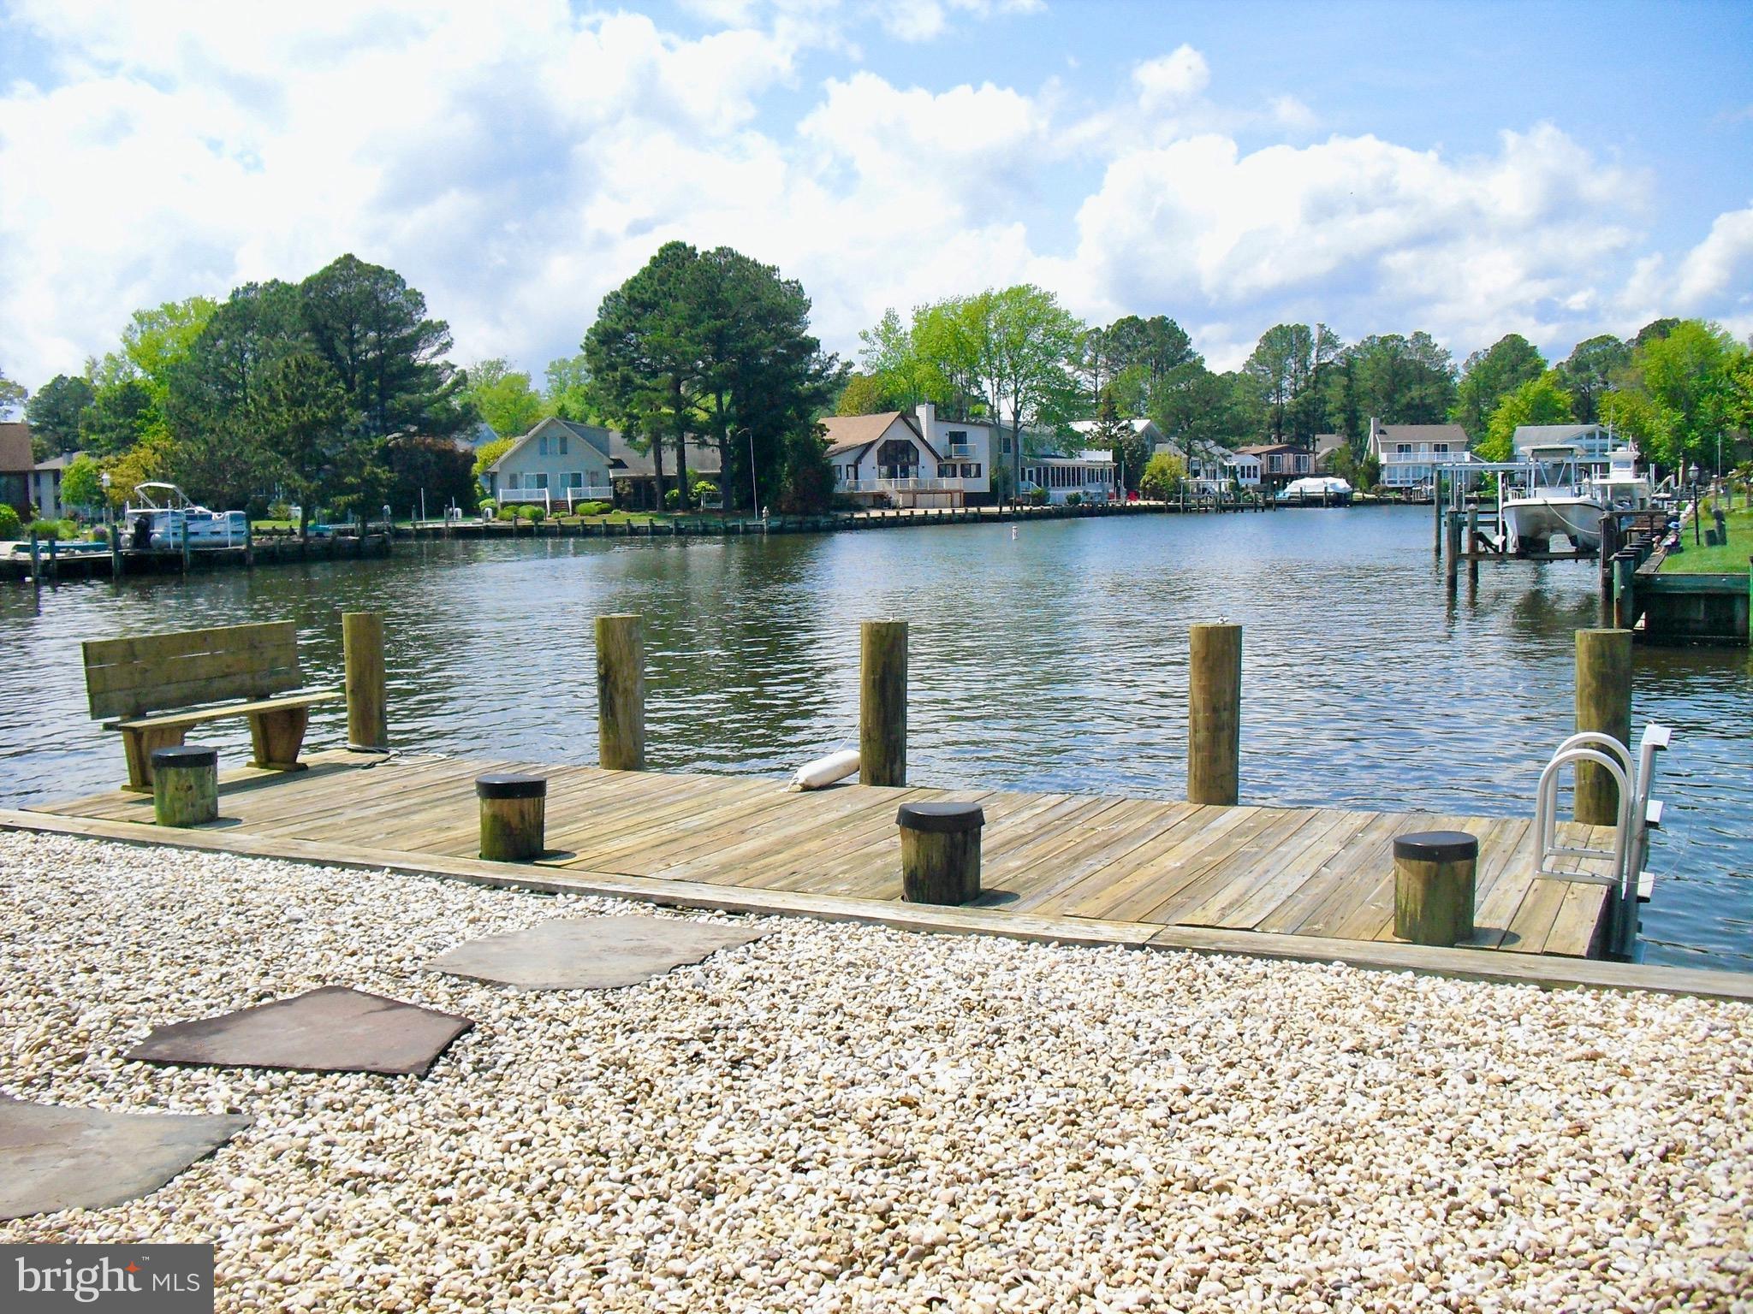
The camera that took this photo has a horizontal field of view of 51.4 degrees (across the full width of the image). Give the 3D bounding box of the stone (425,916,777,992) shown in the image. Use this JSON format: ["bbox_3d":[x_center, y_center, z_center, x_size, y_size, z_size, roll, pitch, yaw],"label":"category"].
[{"bbox_3d":[-1.036,1.082,6.597,0.897,0.040,1.049,2,6,32],"label":"stone"}]

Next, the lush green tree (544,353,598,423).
[{"bbox_3d":[-29.020,-21.683,176.000,6.875,15.204,6.875,-1,5,0],"label":"lush green tree"}]

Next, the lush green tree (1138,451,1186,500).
[{"bbox_3d":[27.566,-17.452,176.000,4.495,4.892,4.495,-1,5,0],"label":"lush green tree"}]

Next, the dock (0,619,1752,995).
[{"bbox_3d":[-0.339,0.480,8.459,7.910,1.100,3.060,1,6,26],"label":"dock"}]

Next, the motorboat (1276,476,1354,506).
[{"bbox_3d":[47.095,-17.761,195.000,7.900,2.900,2.700,-1,5,0],"label":"motorboat"}]

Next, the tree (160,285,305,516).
[{"bbox_3d":[-35.080,-13.930,100.000,8.040,13.520,7.640,-3,5,-19],"label":"tree"}]

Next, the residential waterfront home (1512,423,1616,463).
[{"bbox_3d":[78.300,-22.750,206.000,11.740,7.270,10.000,0,5,9],"label":"residential waterfront home"}]

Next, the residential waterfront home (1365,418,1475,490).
[{"bbox_3d":[61.360,-22.980,206.000,11.280,8.050,9.000,0,5,9],"label":"residential waterfront home"}]

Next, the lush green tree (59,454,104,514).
[{"bbox_3d":[-41.391,-8.849,95.000,2.355,3.497,2.355,-1,5,0],"label":"lush green tree"}]

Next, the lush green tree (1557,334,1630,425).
[{"bbox_3d":[93.590,-32.270,238.000,10.370,20.020,9.850,1,6,21],"label":"lush green tree"}]

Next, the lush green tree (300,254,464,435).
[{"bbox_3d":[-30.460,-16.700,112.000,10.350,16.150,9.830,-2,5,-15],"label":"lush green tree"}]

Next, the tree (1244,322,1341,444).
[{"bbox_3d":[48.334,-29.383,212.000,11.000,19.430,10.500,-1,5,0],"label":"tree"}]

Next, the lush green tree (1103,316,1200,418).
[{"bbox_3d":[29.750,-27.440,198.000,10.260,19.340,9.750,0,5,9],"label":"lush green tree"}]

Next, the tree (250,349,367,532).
[{"bbox_3d":[-27.370,-10.380,88.000,5.750,9.060,5.460,-3,5,-17],"label":"tree"}]

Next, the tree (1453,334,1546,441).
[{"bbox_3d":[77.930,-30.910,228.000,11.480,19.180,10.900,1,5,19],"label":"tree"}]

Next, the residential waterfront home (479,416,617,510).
[{"bbox_3d":[-25.656,-15.307,143.500,10.241,7.222,11.000,-1,5,0],"label":"residential waterfront home"}]

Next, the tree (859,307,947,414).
[{"bbox_3d":[2.875,-24.470,178.000,9.360,19.389,9.360,-1,5,0],"label":"tree"}]

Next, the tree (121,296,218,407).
[{"bbox_3d":[-46.559,-16.587,120.000,7.300,14.330,7.300,-1,5,0],"label":"tree"}]

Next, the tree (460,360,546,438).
[{"bbox_3d":[-33.652,-20.451,165.000,8.500,13.260,8.500,-1,5,0],"label":"tree"}]

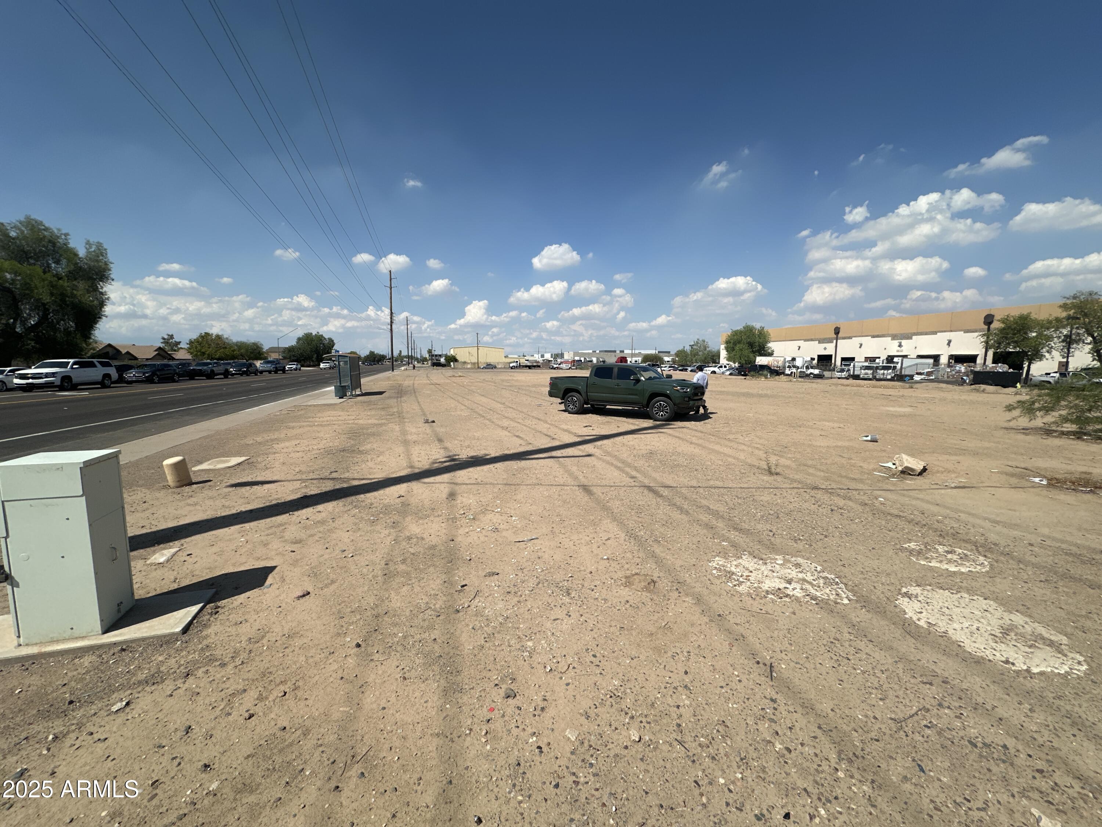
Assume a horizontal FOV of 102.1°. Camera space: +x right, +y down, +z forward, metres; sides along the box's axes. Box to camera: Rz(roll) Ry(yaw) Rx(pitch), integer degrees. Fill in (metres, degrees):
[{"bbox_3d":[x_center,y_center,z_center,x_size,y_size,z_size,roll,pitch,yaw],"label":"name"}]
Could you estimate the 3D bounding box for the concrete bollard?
[{"bbox_3d":[-5.410,0.850,6.465,0.260,0.387,0.260,-8,11,-14],"label":"concrete bollard"}]

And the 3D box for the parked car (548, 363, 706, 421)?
[{"bbox_3d":[2.489,-0.854,15.279,5.390,1.790,1.920,5,8,36],"label":"parked car"}]

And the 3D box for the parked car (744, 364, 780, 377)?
[{"bbox_3d":[32.789,-6.653,70.000,5.600,1.880,2.000,-1,7,-14],"label":"parked car"}]

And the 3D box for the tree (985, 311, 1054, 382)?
[{"bbox_3d":[50.500,-6.855,47.562,5.700,7.641,5.900,-6,9,-43],"label":"tree"}]

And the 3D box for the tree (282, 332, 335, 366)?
[{"bbox_3d":[-70.578,-18.676,130.580,13.600,10.423,13.600,-3,7,-28],"label":"tree"}]

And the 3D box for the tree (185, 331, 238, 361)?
[{"bbox_3d":[-54.736,-9.897,72.364,6.600,6.532,6.600,-5,8,-37],"label":"tree"}]

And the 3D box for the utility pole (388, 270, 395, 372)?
[{"bbox_3d":[-28.321,-16.224,78.983,0.450,17.730,0.450,-2,7,-15],"label":"utility pole"}]

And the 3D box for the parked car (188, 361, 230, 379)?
[{"bbox_3d":[-38.208,-4.888,50.000,1.920,1.820,5.450,-2,7,-15],"label":"parked car"}]

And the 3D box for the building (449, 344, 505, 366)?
[{"bbox_3d":[-28.142,-20.994,167.514,18.000,7.200,22.000,-2,7,-16],"label":"building"}]

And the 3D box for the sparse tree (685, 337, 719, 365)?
[{"bbox_3d":[43.286,-17.159,127.489,9.800,8.910,9.000,2,7,19],"label":"sparse tree"}]

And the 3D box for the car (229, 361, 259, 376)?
[{"bbox_3d":[-38.379,-5.542,55.500,1.840,1.650,4.600,-2,7,-16],"label":"car"}]

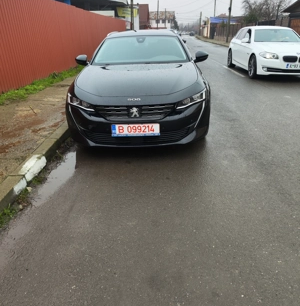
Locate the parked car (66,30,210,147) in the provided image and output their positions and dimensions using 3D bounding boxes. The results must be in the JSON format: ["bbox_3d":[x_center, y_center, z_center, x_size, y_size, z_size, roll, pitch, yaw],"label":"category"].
[{"bbox_3d":[-0.105,-1.463,5.083,1.900,1.420,4.780,-1,24,2],"label":"parked car"}]

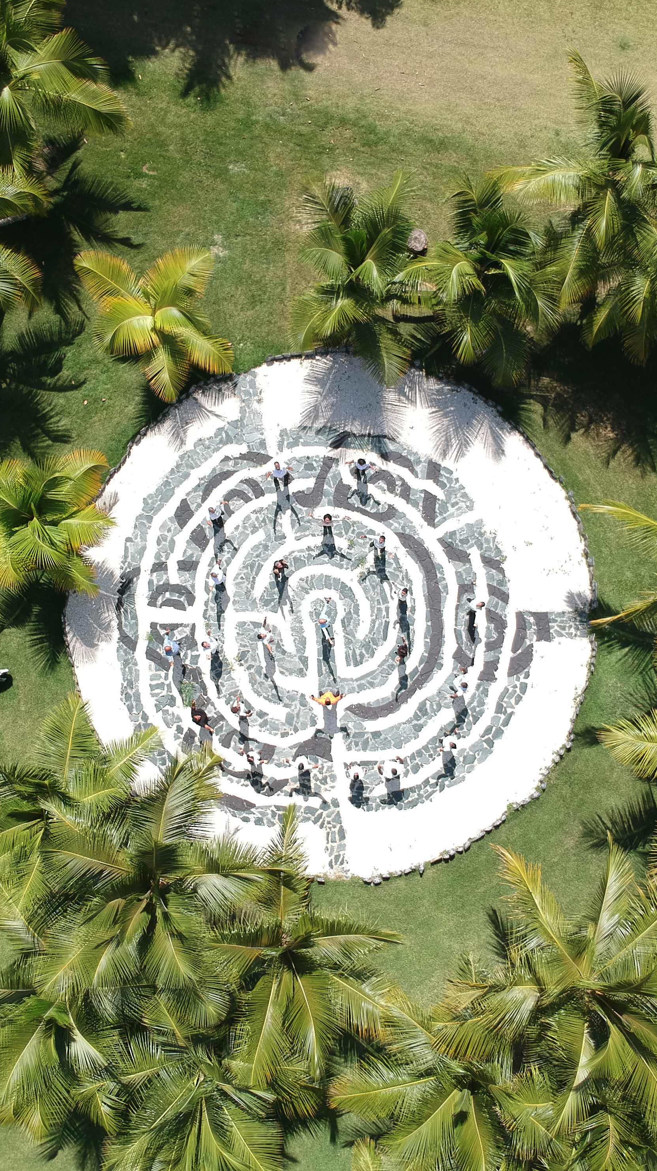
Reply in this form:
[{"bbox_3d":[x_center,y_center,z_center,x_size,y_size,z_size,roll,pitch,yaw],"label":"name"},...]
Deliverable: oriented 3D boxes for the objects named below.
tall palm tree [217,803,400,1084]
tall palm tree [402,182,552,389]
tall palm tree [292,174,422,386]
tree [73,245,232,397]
[{"bbox_3d":[-0.561,9.708,31.345,4.920,6.100,7.310,0,86,0],"label":"tall palm tree"},{"bbox_3d":[4.306,-8.551,33.071,4.340,5.200,5.790,0,86,0],"label":"tall palm tree"},{"bbox_3d":[1.023,-11.222,40.633,4.760,6.000,7.300,0,85,0],"label":"tall palm tree"},{"bbox_3d":[-6.523,-9.892,41.420,5.950,4.200,5.860,0,85,0],"label":"tree"}]

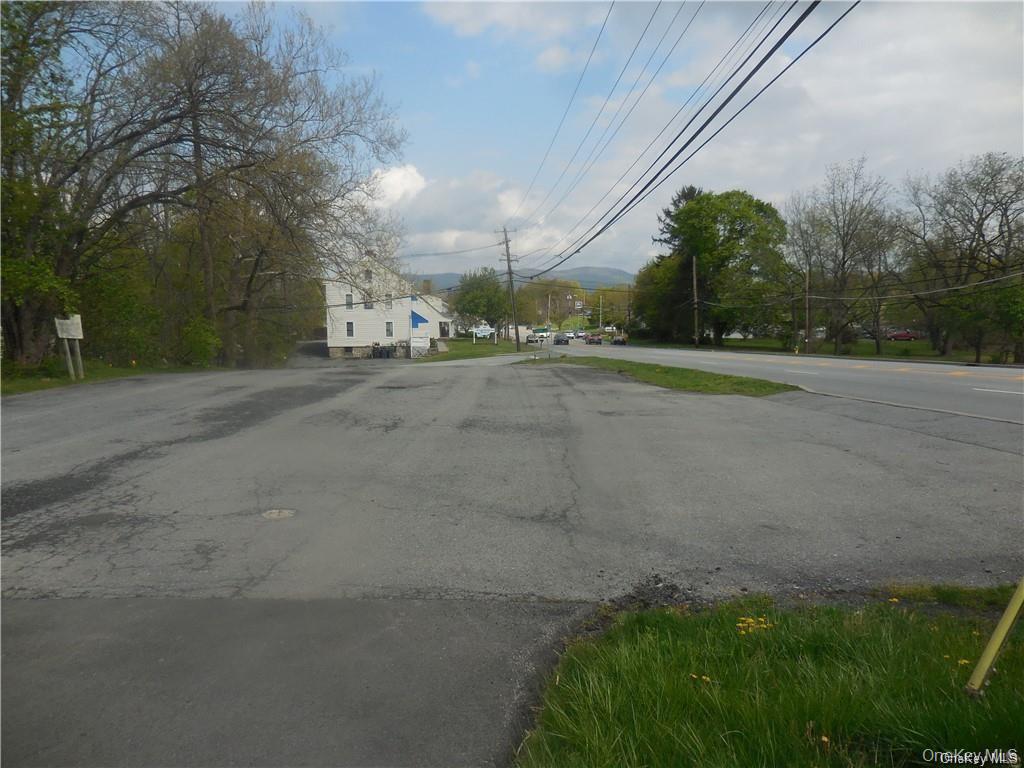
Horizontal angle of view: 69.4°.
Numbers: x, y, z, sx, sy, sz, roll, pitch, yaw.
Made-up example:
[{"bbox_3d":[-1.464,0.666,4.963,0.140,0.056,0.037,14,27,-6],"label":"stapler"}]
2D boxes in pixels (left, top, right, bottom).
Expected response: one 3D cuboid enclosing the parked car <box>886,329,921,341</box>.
[{"bbox_3d":[57.700,-7.300,109.000,4.650,1.680,1.830,1,4,21],"label":"parked car"}]

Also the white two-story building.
[{"bbox_3d":[-13.000,-8.300,83.500,13.300,10.400,11.500,-1,4,0],"label":"white two-story building"}]

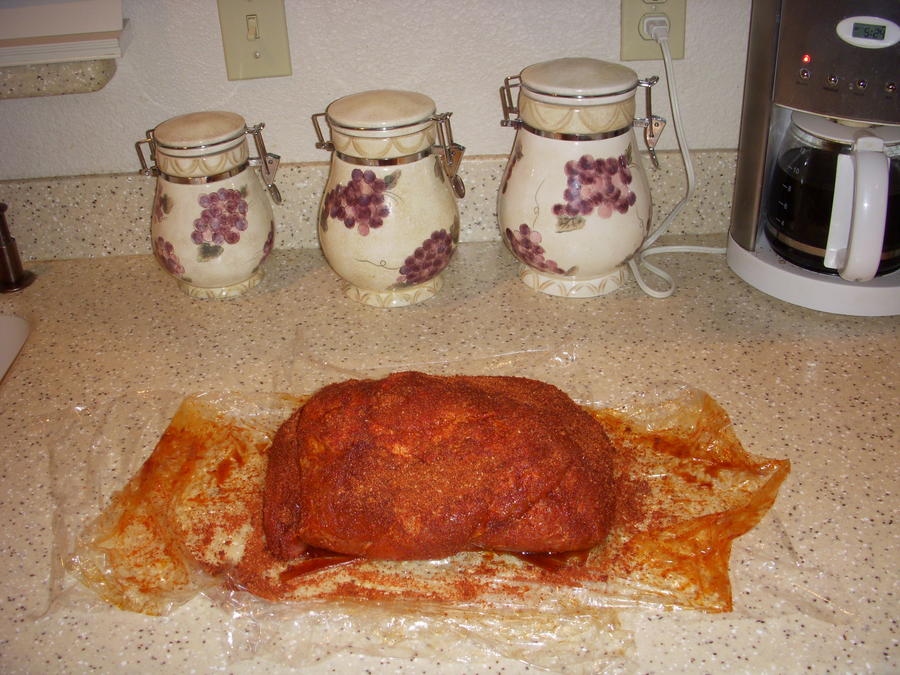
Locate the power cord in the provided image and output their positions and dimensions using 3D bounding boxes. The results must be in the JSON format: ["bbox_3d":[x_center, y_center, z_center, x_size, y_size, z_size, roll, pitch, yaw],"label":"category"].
[{"bbox_3d":[0.245,-0.189,1.005,0.122,0.256,0.172,-2,30,0],"label":"power cord"}]

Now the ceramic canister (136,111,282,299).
[{"bbox_3d":[-0.246,-0.141,1.033,0.147,0.178,0.131,-7,30,-8],"label":"ceramic canister"}]

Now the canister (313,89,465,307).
[{"bbox_3d":[-0.059,-0.141,0.997,0.154,0.198,0.146,5,30,12],"label":"canister"}]

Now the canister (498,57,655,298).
[{"bbox_3d":[0.131,-0.163,1.000,0.166,0.221,0.159,0,30,5],"label":"canister"}]

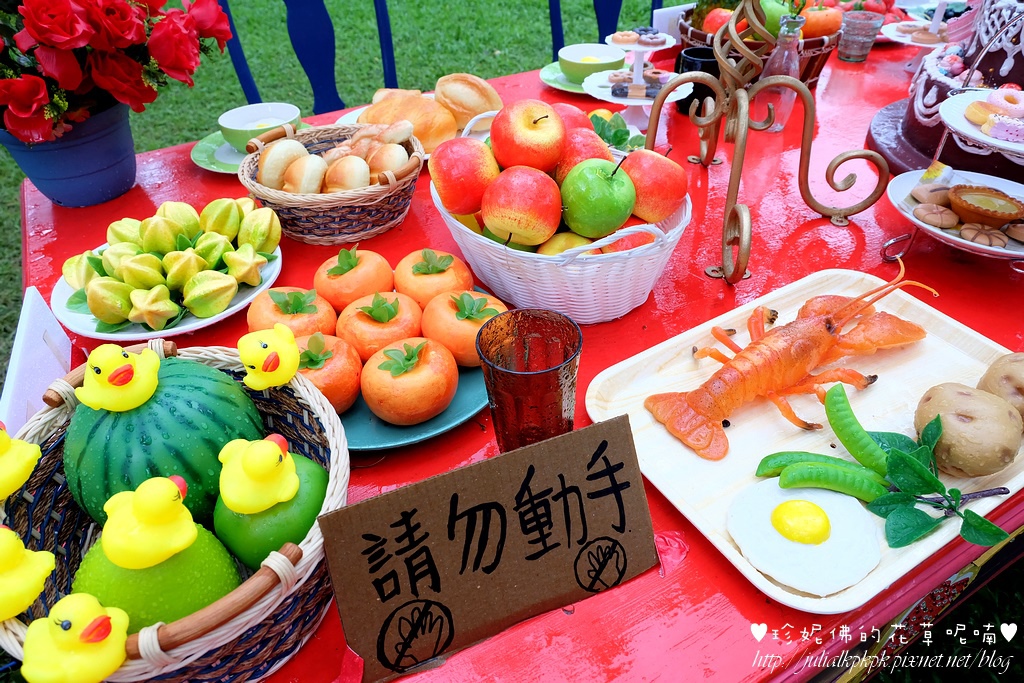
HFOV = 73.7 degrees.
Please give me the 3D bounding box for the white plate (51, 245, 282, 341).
[{"bbox_3d":[-0.354,-0.065,0.719,0.226,0.021,0.226,-2,39,0],"label":"white plate"}]

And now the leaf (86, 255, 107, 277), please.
[{"bbox_3d":[-0.437,-0.079,0.720,0.024,0.040,0.010,-32,35,-9],"label":"leaf"}]

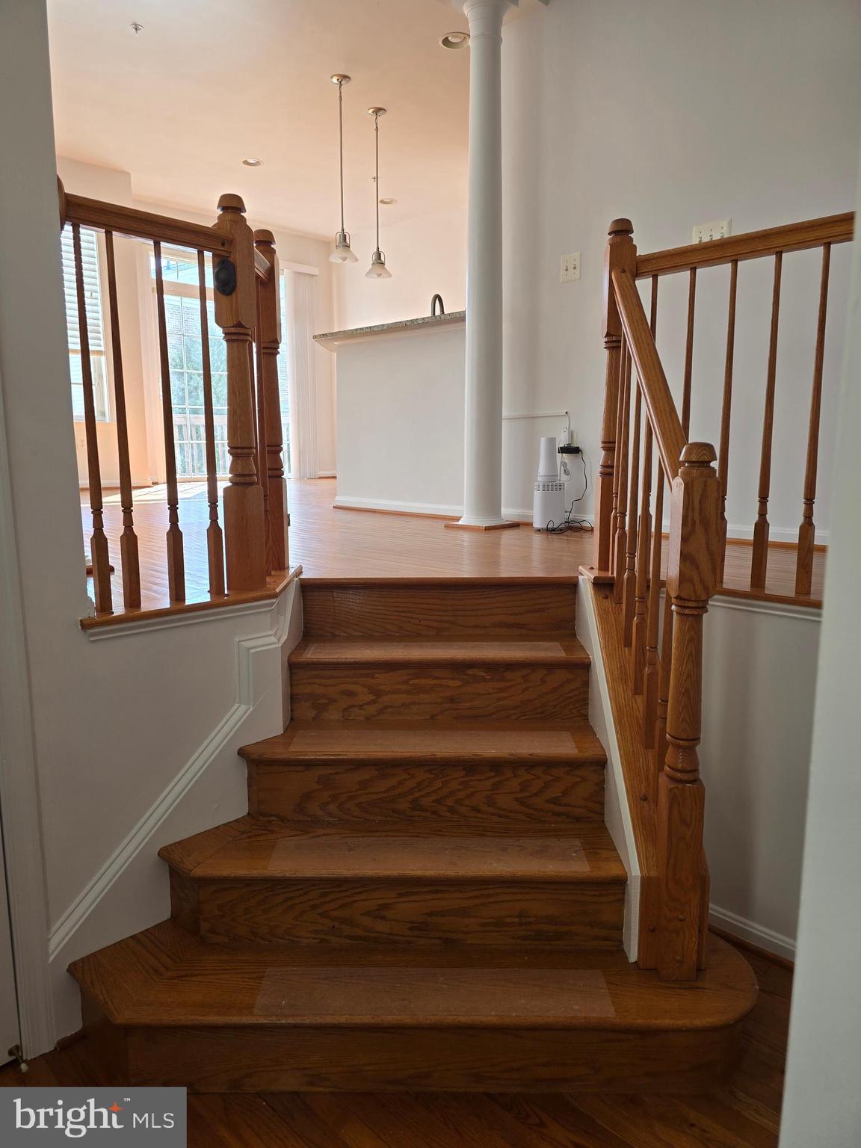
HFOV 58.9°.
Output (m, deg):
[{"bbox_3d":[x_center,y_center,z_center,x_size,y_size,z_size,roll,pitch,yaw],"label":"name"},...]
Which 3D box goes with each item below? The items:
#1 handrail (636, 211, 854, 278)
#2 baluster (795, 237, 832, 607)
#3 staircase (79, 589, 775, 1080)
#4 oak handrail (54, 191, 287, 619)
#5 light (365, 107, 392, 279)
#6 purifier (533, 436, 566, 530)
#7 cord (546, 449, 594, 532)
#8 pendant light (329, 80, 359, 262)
[{"bbox_3d":[0.781,-0.816,1.909,0.060,0.055,0.600,-9,13,-44],"label":"handrail"},{"bbox_3d":[0.925,-0.359,1.841,0.034,0.835,0.034,-9,13,-44],"label":"baluster"},{"bbox_3d":[-0.053,0.548,1.958,1.510,0.945,0.960,0,9,0],"label":"staircase"},{"bbox_3d":[-0.587,-0.436,1.939,0.240,0.990,0.755,6,11,34],"label":"oak handrail"},{"bbox_3d":[-0.372,-2.701,5.426,0.198,1.117,0.198,0,9,0],"label":"light"},{"bbox_3d":[0.581,-0.446,3.743,0.150,0.445,0.150,-1,9,-3],"label":"purifier"},{"bbox_3d":[0.665,-0.394,3.619,0.210,0.385,0.200,0,9,0],"label":"cord"},{"bbox_3d":[-0.572,-2.622,4.968,0.196,1.125,0.196,0,9,0],"label":"pendant light"}]

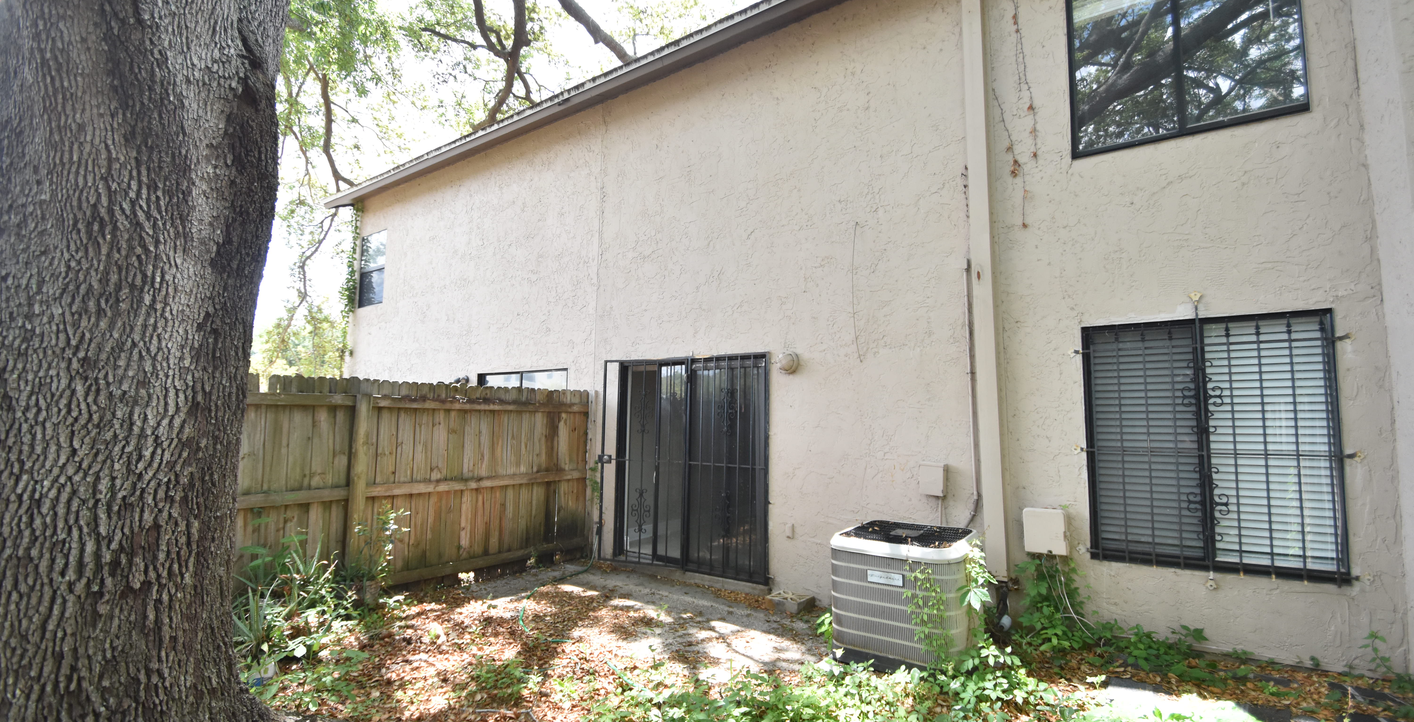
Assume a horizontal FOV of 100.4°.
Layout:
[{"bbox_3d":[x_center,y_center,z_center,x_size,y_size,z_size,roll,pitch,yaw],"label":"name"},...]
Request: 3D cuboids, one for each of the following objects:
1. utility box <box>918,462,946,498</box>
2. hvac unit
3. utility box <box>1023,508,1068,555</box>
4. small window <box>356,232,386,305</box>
[{"bbox_3d":[1.708,0.896,4.430,0.166,0.224,0.110,-3,-6,35],"label":"utility box"},{"bbox_3d":[1.311,1.507,3.829,0.760,0.770,0.760,-3,-6,35],"label":"hvac unit"},{"bbox_3d":[2.299,1.148,4.000,0.244,0.295,0.105,-3,-6,35],"label":"utility box"},{"bbox_3d":[-5.562,-1.523,9.799,0.820,1.220,0.100,-3,-6,35],"label":"small window"}]

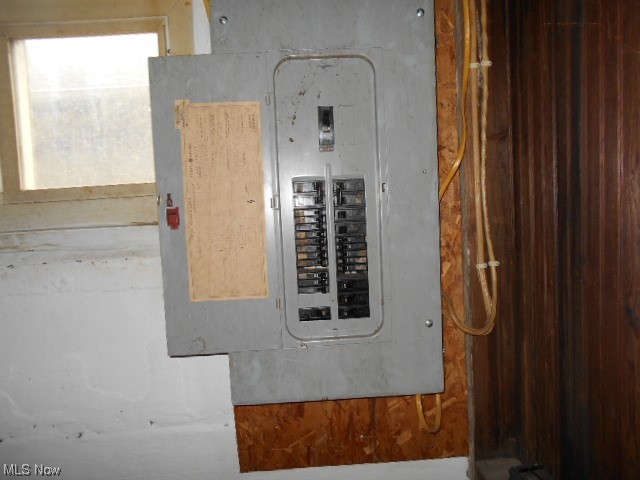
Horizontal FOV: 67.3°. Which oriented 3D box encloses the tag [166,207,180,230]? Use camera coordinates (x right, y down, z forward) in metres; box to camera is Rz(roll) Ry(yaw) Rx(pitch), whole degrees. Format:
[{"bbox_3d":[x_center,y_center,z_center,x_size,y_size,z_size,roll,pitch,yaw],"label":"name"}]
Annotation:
[{"bbox_3d":[-0.260,-0.038,0.852,0.024,0.041,0.008,-3,4,-2],"label":"tag"}]

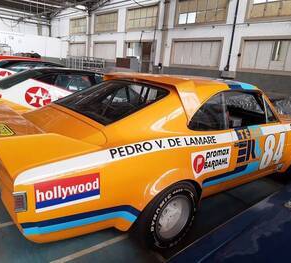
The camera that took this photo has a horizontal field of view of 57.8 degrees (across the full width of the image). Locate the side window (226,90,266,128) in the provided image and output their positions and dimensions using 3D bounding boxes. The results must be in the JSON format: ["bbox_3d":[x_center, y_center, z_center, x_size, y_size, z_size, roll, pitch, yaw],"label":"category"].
[{"bbox_3d":[1.006,-0.222,2.635,0.714,0.352,0.060,-6,-11,-38],"label":"side window"}]

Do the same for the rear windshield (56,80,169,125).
[{"bbox_3d":[-0.353,-0.317,2.413,0.670,0.090,1.081,-31,31,-29],"label":"rear windshield"}]

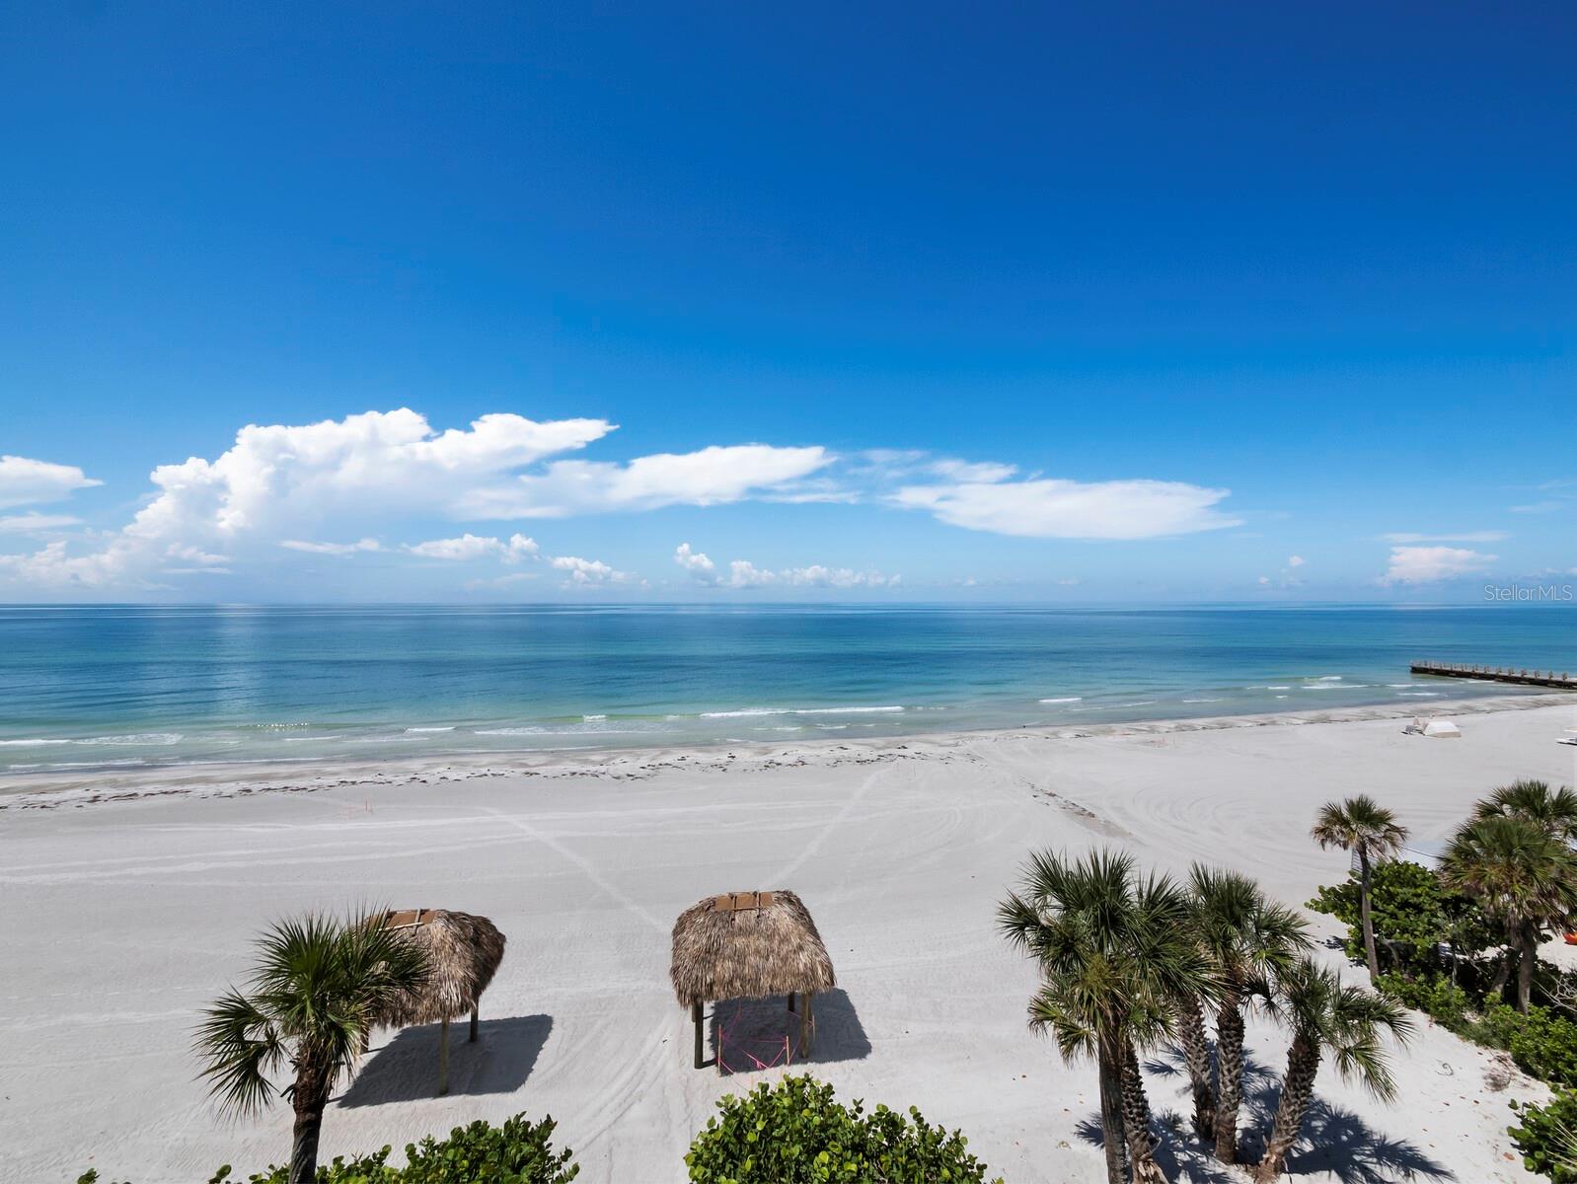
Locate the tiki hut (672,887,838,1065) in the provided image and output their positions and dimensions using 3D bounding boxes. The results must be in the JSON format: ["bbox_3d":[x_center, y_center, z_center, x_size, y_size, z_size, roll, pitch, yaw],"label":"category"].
[{"bbox_3d":[-1.084,10.000,17.057,4.000,3.830,2.900,0,-1,-8],"label":"tiki hut"}]

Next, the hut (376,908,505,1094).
[{"bbox_3d":[-9.570,9.978,15.881,4.000,3.830,2.900,0,-1,-7],"label":"hut"}]

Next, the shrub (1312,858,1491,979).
[{"bbox_3d":[20.061,10.306,20.694,4.800,3.350,4.300,0,-1,0],"label":"shrub"}]

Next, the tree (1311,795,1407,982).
[{"bbox_3d":[17.345,9.078,19.172,2.300,5.550,2.300,0,-1,0],"label":"tree"}]

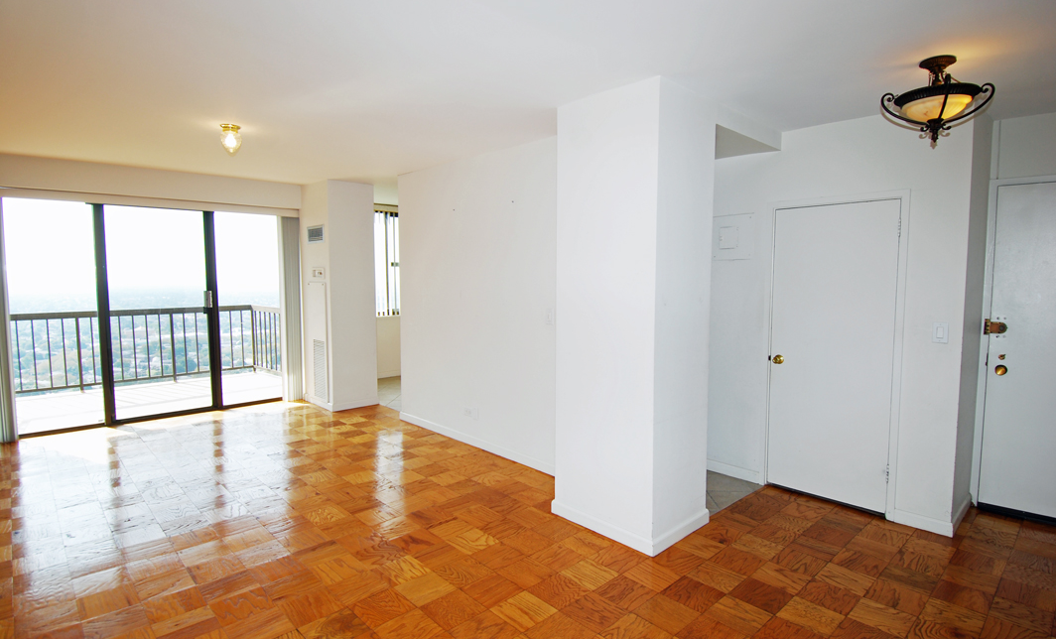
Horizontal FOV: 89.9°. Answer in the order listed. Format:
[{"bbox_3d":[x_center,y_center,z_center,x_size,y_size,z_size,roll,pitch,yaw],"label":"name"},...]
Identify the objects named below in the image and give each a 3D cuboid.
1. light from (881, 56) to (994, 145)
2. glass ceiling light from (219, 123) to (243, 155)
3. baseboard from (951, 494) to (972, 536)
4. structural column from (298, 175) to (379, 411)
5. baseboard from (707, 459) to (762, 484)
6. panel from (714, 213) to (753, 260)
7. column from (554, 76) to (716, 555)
[{"bbox_3d":[1.977,-1.049,2.566,0.426,0.385,0.426,-4,6,-43],"label":"light"},{"bbox_3d":[-2.099,-1.264,3.733,0.136,0.187,0.136,-4,6,-43],"label":"glass ceiling light"},{"bbox_3d":[2.755,1.241,3.371,0.644,0.095,0.020,-4,6,-43],"label":"baseboard"},{"bbox_3d":[-2.259,-0.265,6.336,0.565,2.579,0.797,-4,6,-43],"label":"structural column"},{"bbox_3d":[1.588,1.176,4.148,0.020,0.090,0.495,-4,6,-43],"label":"baseboard"},{"bbox_3d":[1.561,-0.628,4.055,0.015,0.345,0.329,-4,6,-43],"label":"panel"},{"bbox_3d":[0.655,-0.014,3.308,0.632,2.579,0.777,-4,6,-43],"label":"column"}]

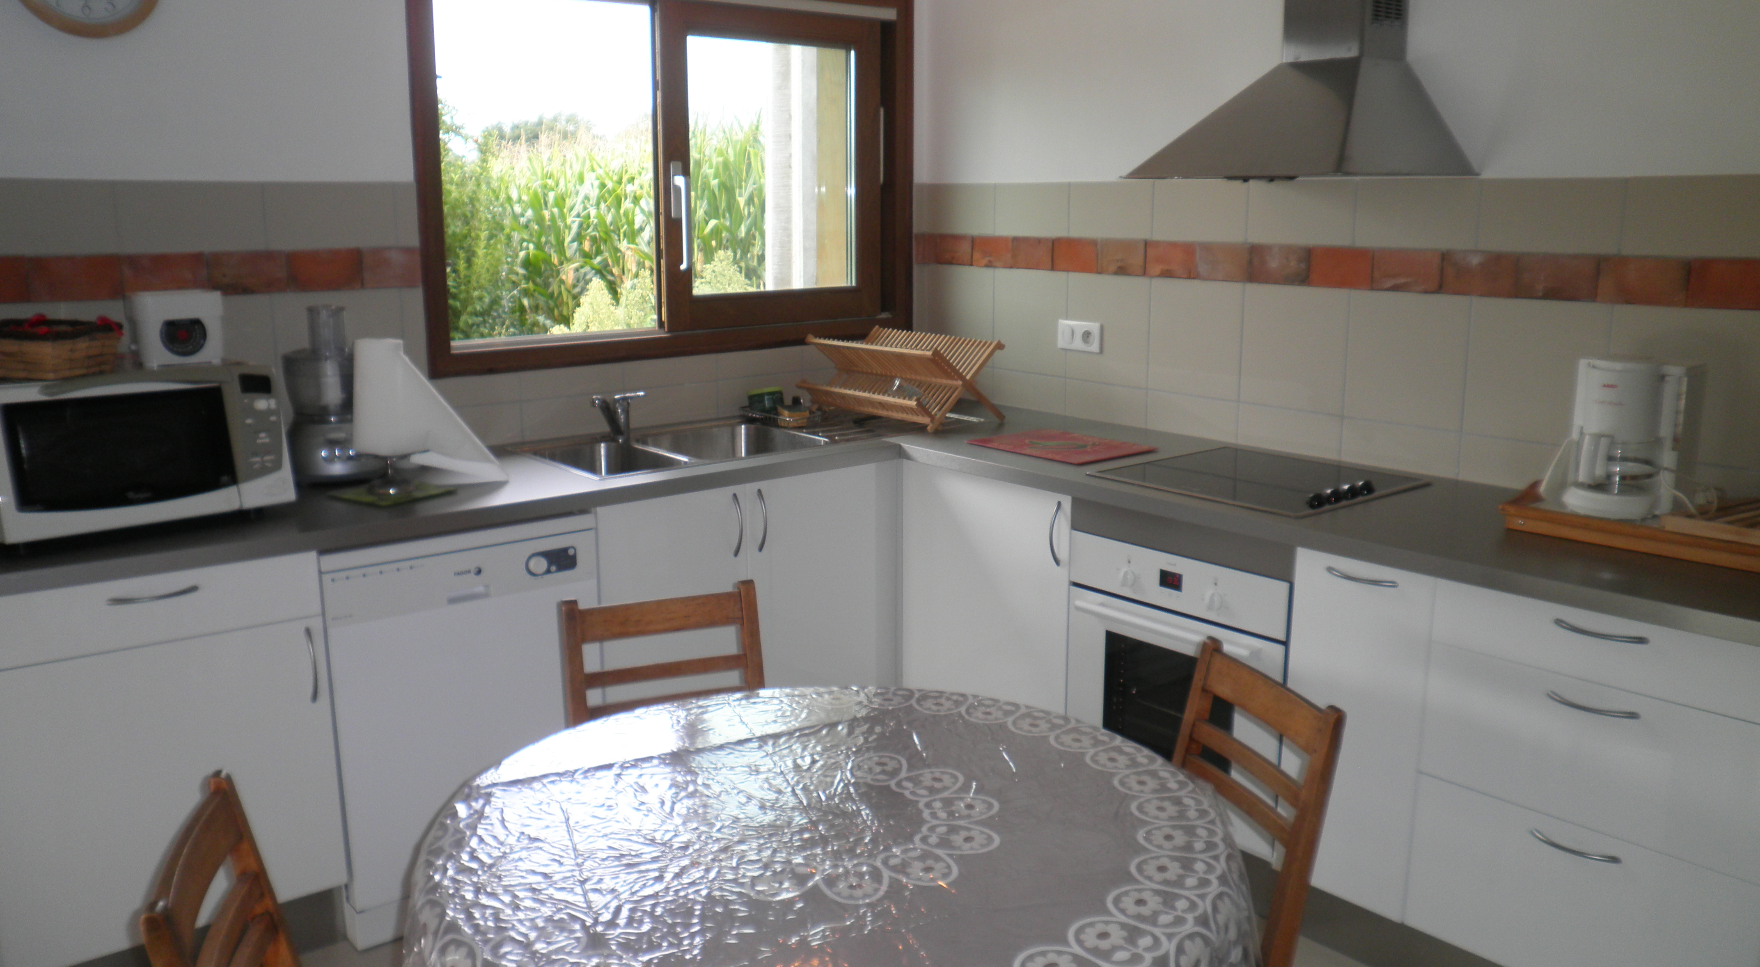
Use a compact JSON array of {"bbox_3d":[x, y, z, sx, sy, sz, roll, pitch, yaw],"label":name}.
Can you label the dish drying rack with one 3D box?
[{"bbox_3d":[0.070,-0.324,4.055,0.345,0.235,0.530,-10,15,-39],"label":"dish drying rack"}]

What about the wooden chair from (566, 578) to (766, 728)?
[{"bbox_3d":[-0.308,0.644,2.234,0.403,0.846,0.463,-5,13,-21],"label":"wooden chair"}]

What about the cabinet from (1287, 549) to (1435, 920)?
[{"bbox_3d":[1.163,0.464,2.849,0.580,0.725,0.298,-10,15,-39],"label":"cabinet"}]

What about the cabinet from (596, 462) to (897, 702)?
[{"bbox_3d":[-0.472,0.342,3.517,0.876,0.806,0.584,-10,15,-39],"label":"cabinet"}]

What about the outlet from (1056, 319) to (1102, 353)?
[{"bbox_3d":[0.596,-0.441,3.965,0.013,0.083,0.160,-10,15,-39],"label":"outlet"}]

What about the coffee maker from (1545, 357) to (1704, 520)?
[{"bbox_3d":[1.463,-0.092,2.607,0.206,0.297,0.201,-11,16,-43],"label":"coffee maker"}]

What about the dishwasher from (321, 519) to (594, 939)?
[{"bbox_3d":[-1.038,0.472,3.054,0.599,0.846,0.594,-10,15,-39],"label":"dishwasher"}]

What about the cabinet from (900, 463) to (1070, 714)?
[{"bbox_3d":[0.475,0.296,3.639,0.580,0.725,0.610,-10,15,-39],"label":"cabinet"}]

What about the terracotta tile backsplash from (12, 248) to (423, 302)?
[{"bbox_3d":[-1.461,-0.475,2.981,0.886,0.095,0.020,-10,15,-39],"label":"terracotta tile backsplash"}]

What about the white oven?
[{"bbox_3d":[0.860,0.430,3.182,0.570,0.622,0.597,-10,15,-39],"label":"white oven"}]

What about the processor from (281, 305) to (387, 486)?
[{"bbox_3d":[-1.282,-0.212,3.081,0.225,0.398,0.225,-7,14,-30],"label":"processor"}]

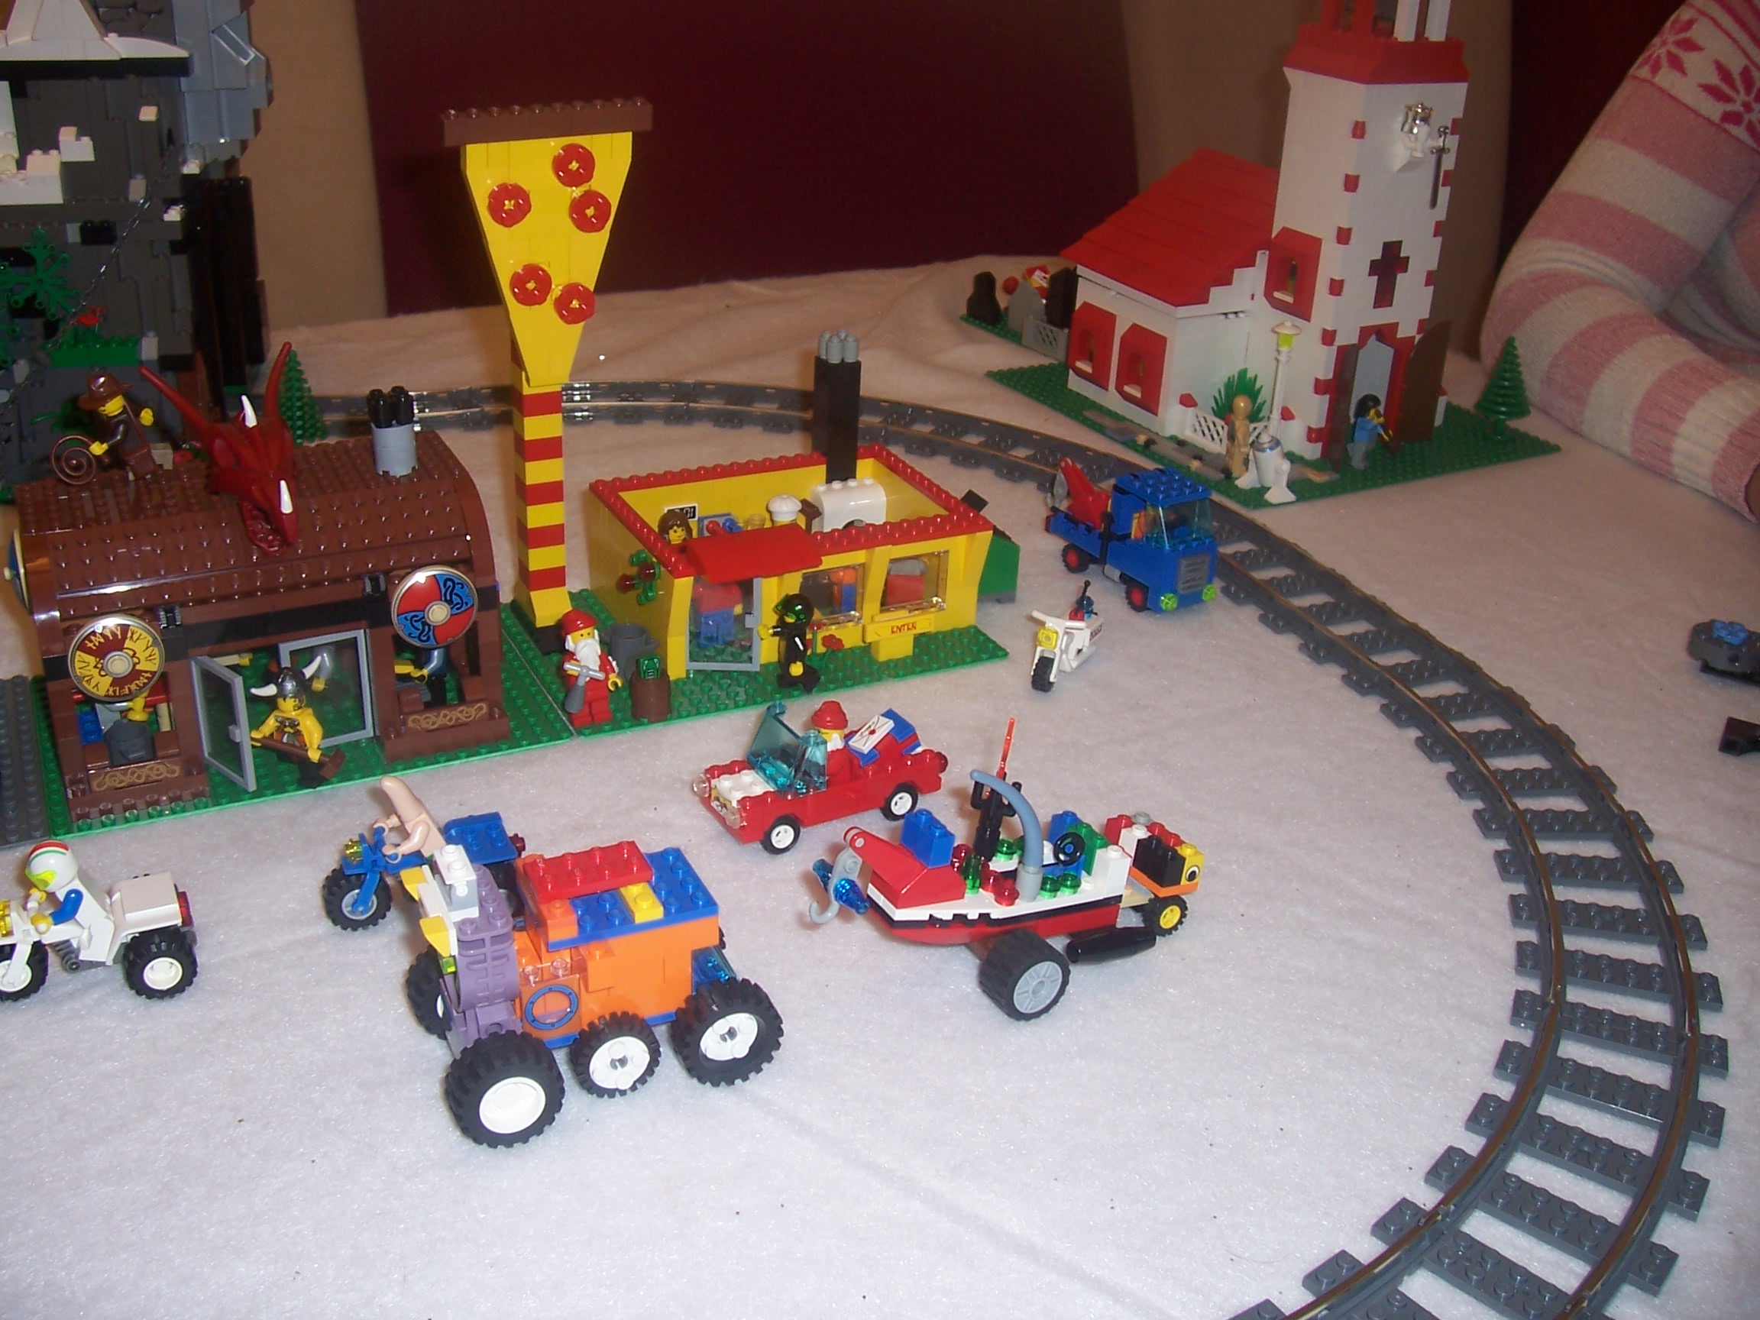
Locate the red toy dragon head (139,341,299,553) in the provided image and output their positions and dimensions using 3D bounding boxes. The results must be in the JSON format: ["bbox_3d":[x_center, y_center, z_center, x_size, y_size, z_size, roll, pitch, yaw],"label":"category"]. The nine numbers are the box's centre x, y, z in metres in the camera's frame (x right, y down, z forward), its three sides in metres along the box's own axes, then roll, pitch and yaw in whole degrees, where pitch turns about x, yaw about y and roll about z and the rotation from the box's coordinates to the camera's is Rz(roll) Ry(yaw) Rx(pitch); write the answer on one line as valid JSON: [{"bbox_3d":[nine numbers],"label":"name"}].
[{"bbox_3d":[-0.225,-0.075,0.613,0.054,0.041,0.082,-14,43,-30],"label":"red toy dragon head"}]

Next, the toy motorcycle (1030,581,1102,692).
[{"bbox_3d":[0.076,-0.010,0.722,0.024,0.034,0.055,15,29,22],"label":"toy motorcycle"}]

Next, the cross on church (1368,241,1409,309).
[{"bbox_3d":[0.278,-0.214,0.956,0.032,0.038,0.008,-13,31,-28],"label":"cross on church"}]

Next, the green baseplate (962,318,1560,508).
[{"bbox_3d":[0.211,-0.180,1.107,0.256,0.005,0.370,-13,31,-28],"label":"green baseplate"}]

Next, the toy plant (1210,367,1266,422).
[{"bbox_3d":[0.203,-0.144,0.985,0.031,0.042,0.031,-13,31,-28],"label":"toy plant"}]

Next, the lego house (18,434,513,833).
[{"bbox_3d":[-0.233,-0.021,0.641,0.165,0.094,0.120,-10,30,-25],"label":"lego house"}]

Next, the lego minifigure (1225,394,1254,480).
[{"bbox_3d":[0.195,-0.120,0.938,0.015,0.041,0.022,-4,28,-15],"label":"lego minifigure"}]

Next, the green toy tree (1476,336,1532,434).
[{"bbox_3d":[0.371,-0.162,1.021,0.033,0.066,0.033,-13,31,-28],"label":"green toy tree"}]

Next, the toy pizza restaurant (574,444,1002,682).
[{"bbox_3d":[-0.039,-0.044,0.750,0.144,0.053,0.109,-11,30,-25],"label":"toy pizza restaurant"}]

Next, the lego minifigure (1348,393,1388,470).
[{"bbox_3d":[0.272,-0.129,0.965,0.021,0.043,0.022,-1,27,-8],"label":"lego minifigure"}]

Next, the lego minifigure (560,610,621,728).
[{"bbox_3d":[-0.111,0.002,0.662,0.025,0.044,0.017,-12,30,-27],"label":"lego minifigure"}]

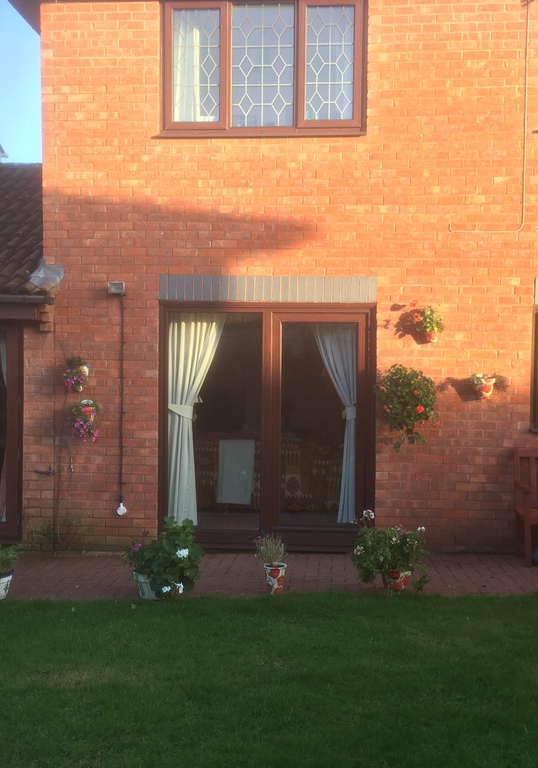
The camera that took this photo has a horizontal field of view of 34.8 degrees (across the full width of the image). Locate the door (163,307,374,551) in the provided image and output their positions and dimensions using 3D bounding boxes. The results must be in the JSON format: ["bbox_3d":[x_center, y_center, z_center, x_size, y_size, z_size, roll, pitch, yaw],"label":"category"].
[{"bbox_3d":[-0.024,0.372,7.362,1.850,2.100,0.120,1,2,5],"label":"door"}]

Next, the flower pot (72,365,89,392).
[{"bbox_3d":[-1.611,-0.047,7.314,0.160,0.210,0.155,1,2,5],"label":"flower pot"}]

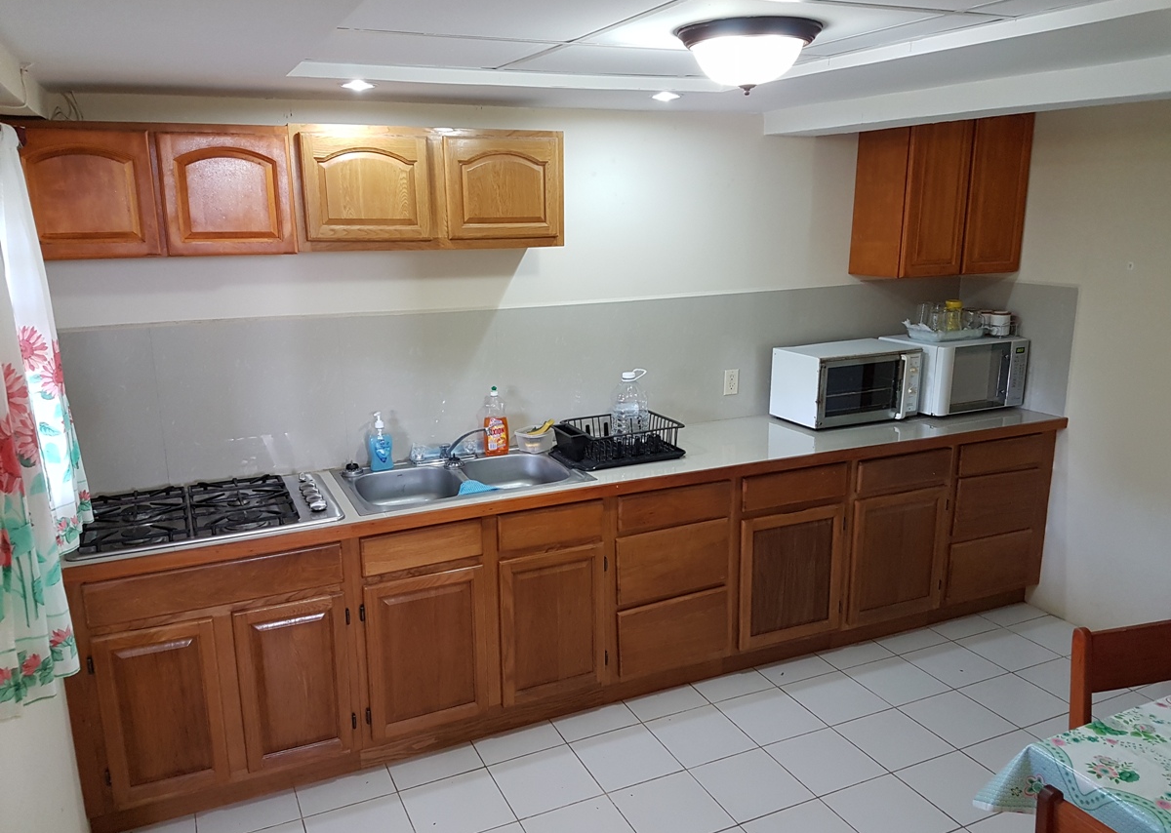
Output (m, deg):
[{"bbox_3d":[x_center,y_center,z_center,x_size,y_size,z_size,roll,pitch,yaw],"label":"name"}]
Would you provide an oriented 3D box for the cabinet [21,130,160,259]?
[{"bbox_3d":[-1.472,-0.664,2.637,0.348,0.369,0.309,-6,14,-24],"label":"cabinet"}]

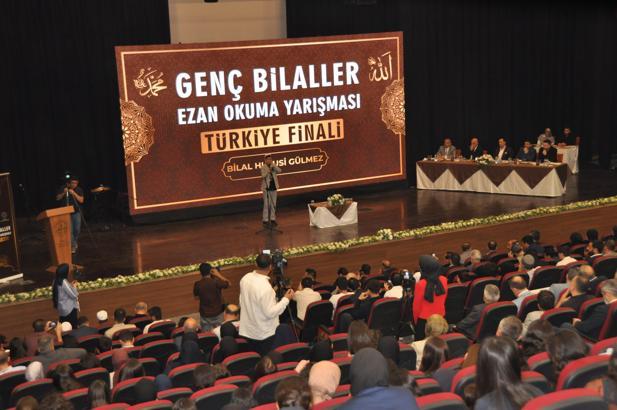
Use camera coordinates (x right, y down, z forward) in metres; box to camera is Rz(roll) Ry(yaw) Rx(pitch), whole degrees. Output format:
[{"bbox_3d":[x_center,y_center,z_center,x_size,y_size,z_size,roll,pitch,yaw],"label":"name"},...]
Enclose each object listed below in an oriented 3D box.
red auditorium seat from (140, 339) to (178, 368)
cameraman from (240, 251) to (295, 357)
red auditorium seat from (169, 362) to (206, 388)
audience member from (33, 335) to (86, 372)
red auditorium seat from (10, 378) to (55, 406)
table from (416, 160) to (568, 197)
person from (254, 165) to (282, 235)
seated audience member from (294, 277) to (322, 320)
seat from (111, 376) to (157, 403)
[{"bbox_3d":[-1.940,2.113,12.345,0.560,0.950,0.620,-8,11,-26],"label":"red auditorium seat"},{"bbox_3d":[-0.440,1.418,11.306,0.600,1.770,0.500,1,11,17],"label":"cameraman"},{"bbox_3d":[-1.263,2.032,9.991,0.560,0.950,0.620,-8,11,-26],"label":"red auditorium seat"},{"bbox_3d":[-3.051,2.124,11.979,0.580,1.250,0.850,-7,11,-23],"label":"audience member"},{"bbox_3d":[-3.006,2.315,10.687,0.560,0.980,0.650,-8,11,-25],"label":"red auditorium seat"},{"bbox_3d":[4.857,-0.733,26.441,4.000,0.757,0.680,4,12,33],"label":"table"},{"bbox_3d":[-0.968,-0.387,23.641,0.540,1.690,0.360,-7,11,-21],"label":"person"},{"bbox_3d":[0.009,1.673,14.374,0.500,1.270,0.800,-7,11,-20],"label":"seated audience member"},{"bbox_3d":[-1.767,2.101,9.746,0.560,0.950,0.620,-8,11,-26],"label":"seat"}]

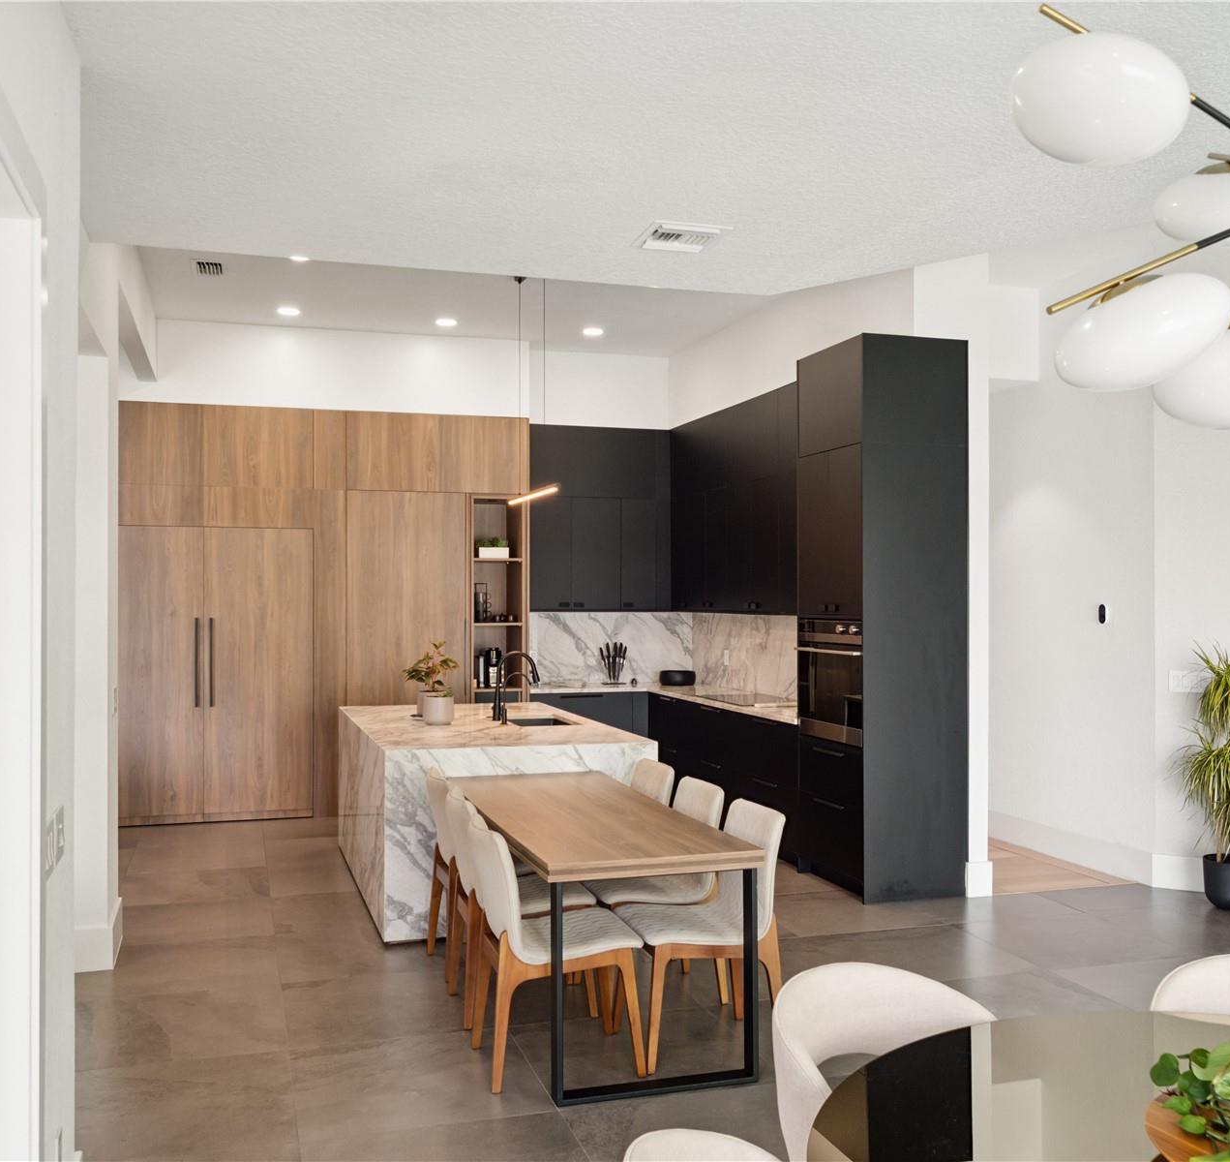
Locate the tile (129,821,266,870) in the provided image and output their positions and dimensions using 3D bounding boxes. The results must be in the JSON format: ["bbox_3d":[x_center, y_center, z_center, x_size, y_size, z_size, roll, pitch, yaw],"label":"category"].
[{"bbox_3d":[-2.735,1.754,8.263,0.802,0.015,1.555,0,-1,-17],"label":"tile"}]

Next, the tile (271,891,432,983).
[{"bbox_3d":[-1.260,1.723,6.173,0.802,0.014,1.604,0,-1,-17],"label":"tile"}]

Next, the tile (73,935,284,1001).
[{"bbox_3d":[-1.915,1.718,5.564,0.802,0.015,0.818,0,-1,-17],"label":"tile"}]

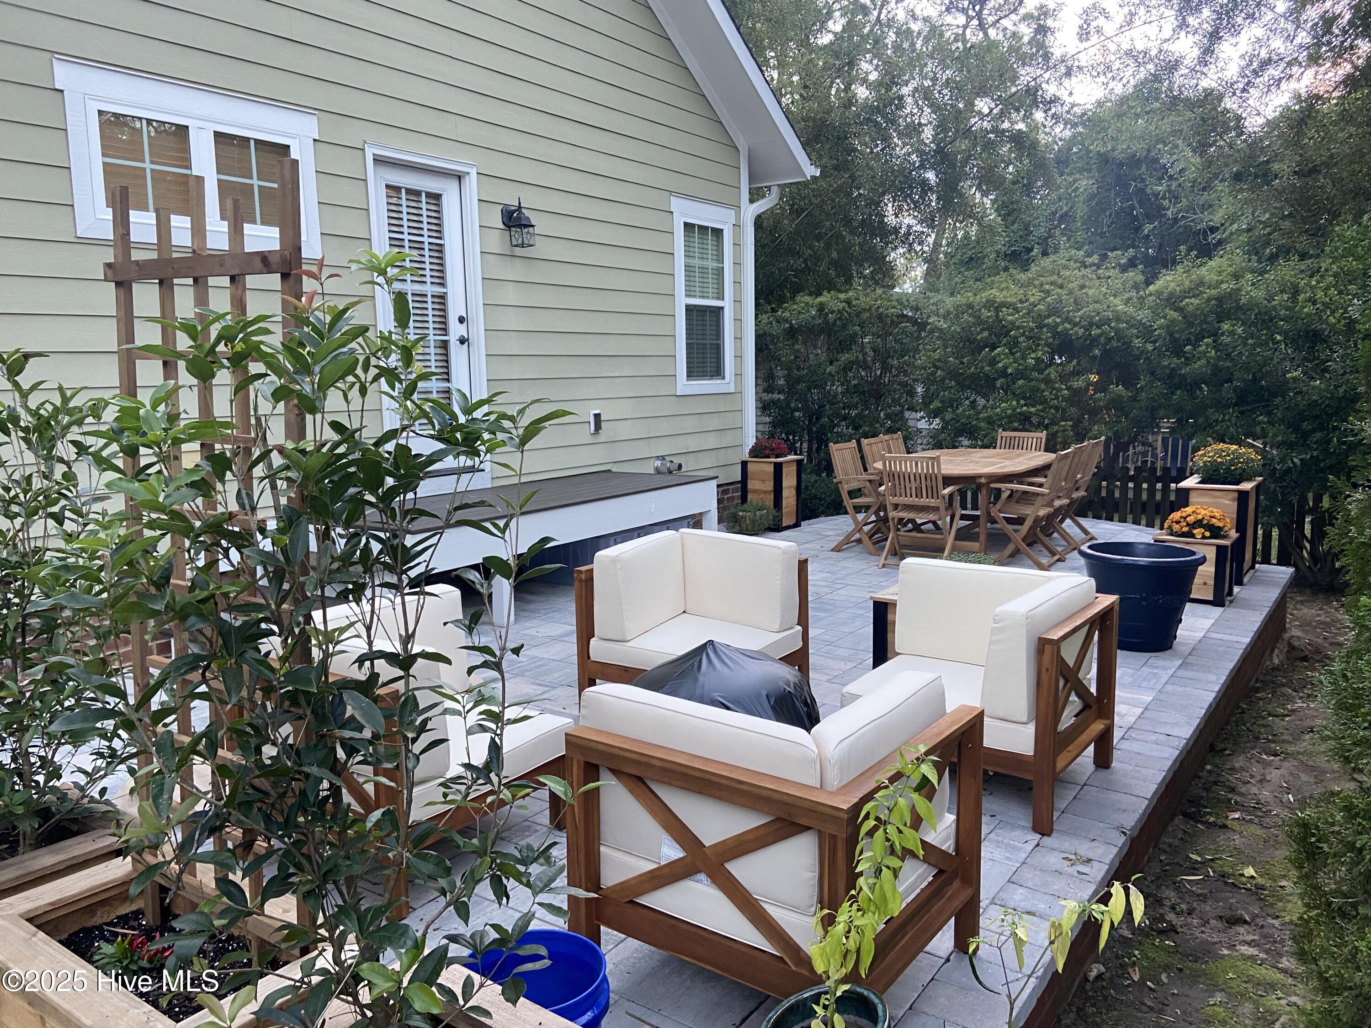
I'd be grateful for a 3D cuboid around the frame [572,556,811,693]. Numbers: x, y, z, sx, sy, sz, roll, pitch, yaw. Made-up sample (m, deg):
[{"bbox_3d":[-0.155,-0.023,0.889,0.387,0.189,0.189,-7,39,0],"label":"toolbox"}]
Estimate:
[{"bbox_3d":[0.043,0.557,4.704,0.762,0.662,0.765,5,10,35],"label":"frame"}]

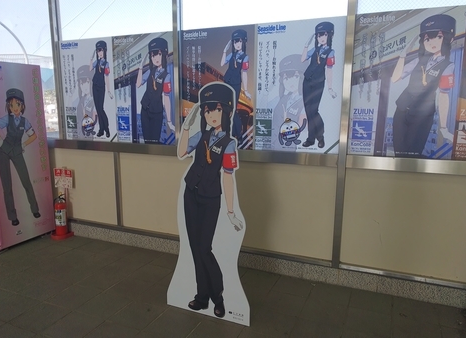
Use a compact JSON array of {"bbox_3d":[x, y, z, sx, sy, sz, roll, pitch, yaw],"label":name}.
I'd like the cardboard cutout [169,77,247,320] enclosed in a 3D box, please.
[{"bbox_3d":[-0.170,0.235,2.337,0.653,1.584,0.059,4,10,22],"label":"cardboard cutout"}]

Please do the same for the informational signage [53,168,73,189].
[{"bbox_3d":[-1.836,0.102,3.811,0.247,0.203,0.020,4,10,22],"label":"informational signage"}]

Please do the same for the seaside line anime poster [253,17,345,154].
[{"bbox_3d":[0.513,-0.641,2.781,0.698,1.025,0.020,4,10,22],"label":"seaside line anime poster"}]

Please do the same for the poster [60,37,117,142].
[{"bbox_3d":[-1.480,-0.793,3.597,0.698,1.025,0.020,4,10,22],"label":"poster"}]

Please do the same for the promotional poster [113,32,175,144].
[{"bbox_3d":[-0.833,-0.744,3.332,0.703,1.025,0.020,4,10,22],"label":"promotional poster"}]

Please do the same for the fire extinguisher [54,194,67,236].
[{"bbox_3d":[-1.899,0.504,3.865,0.139,0.470,0.129,-2,10,-15],"label":"fire extinguisher"}]

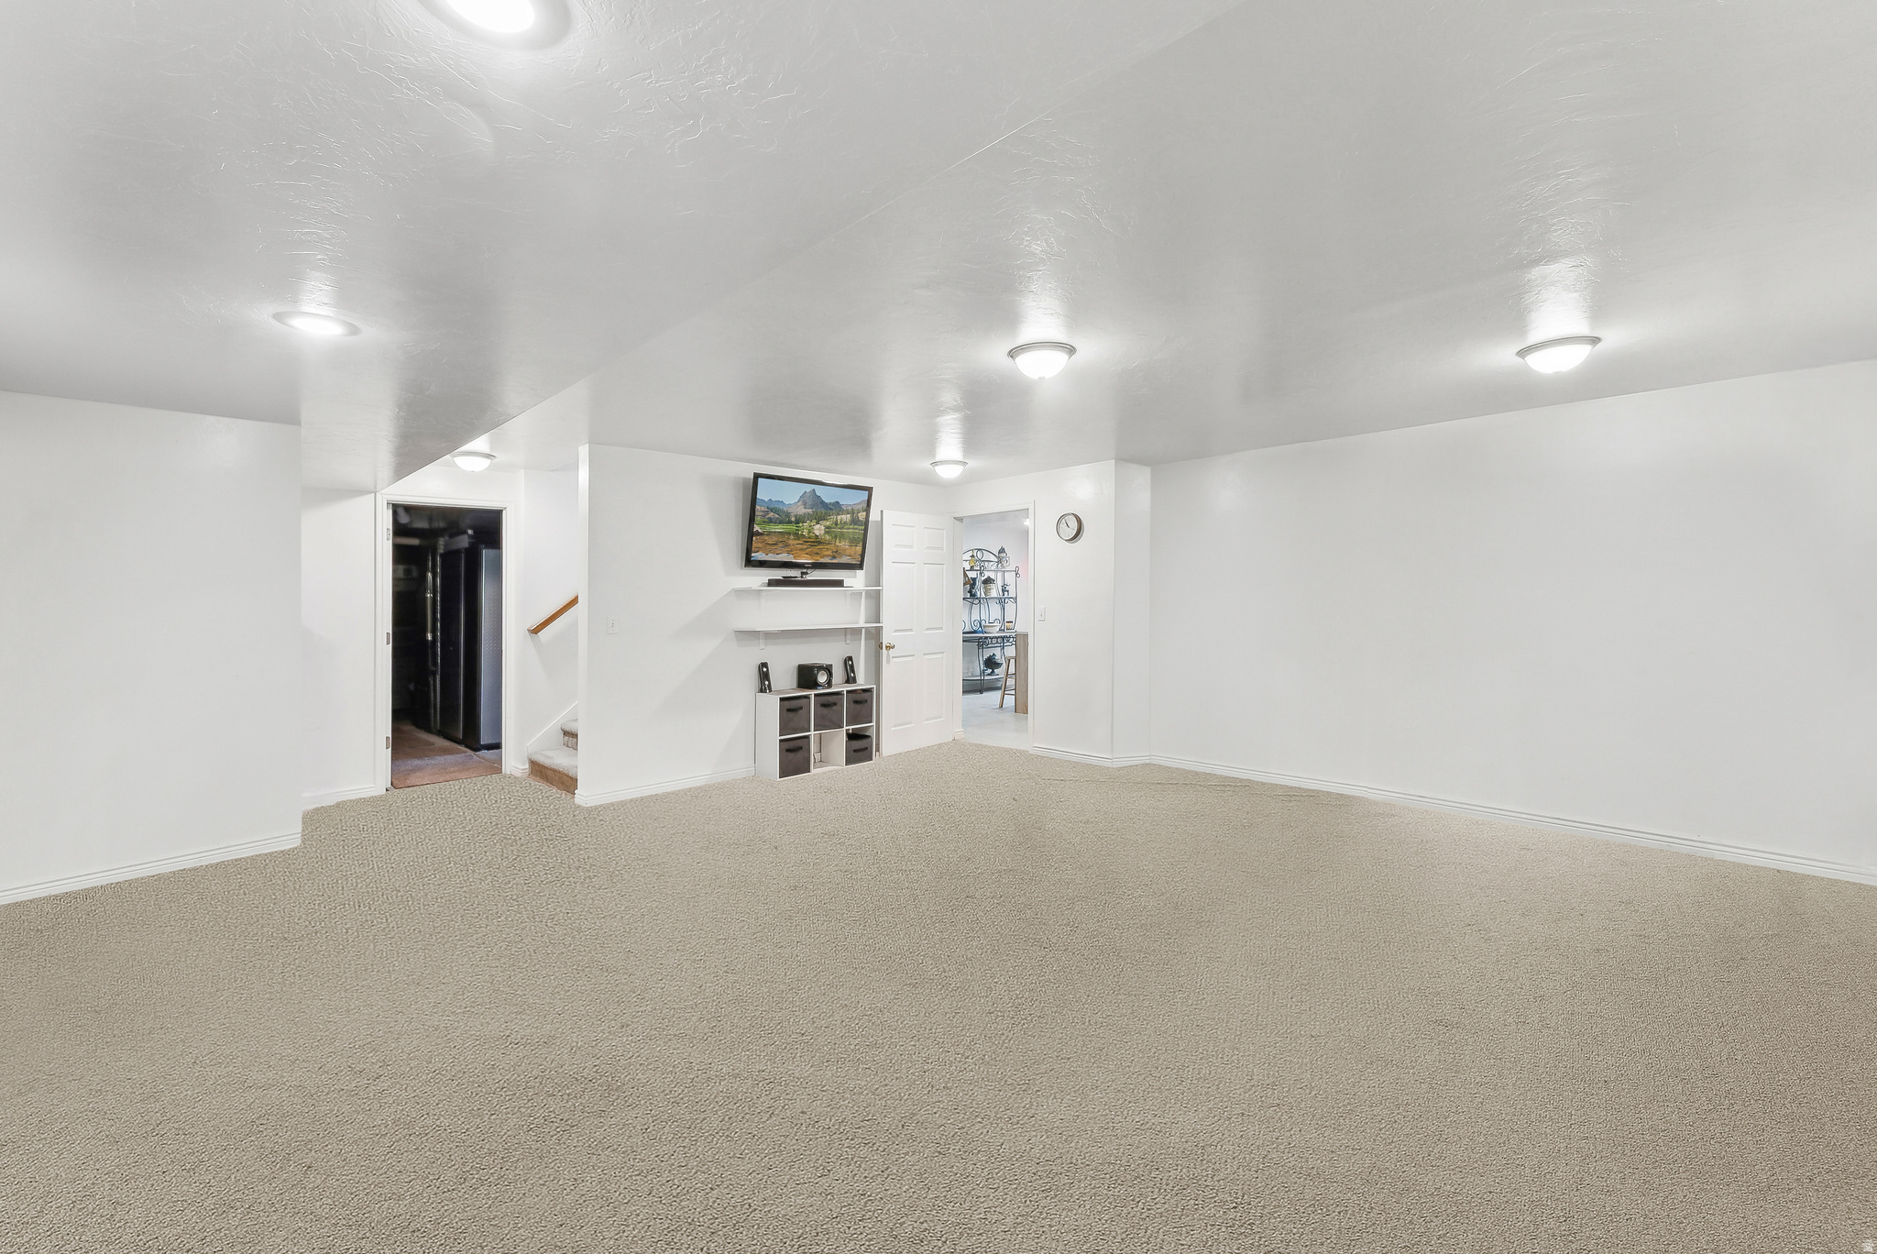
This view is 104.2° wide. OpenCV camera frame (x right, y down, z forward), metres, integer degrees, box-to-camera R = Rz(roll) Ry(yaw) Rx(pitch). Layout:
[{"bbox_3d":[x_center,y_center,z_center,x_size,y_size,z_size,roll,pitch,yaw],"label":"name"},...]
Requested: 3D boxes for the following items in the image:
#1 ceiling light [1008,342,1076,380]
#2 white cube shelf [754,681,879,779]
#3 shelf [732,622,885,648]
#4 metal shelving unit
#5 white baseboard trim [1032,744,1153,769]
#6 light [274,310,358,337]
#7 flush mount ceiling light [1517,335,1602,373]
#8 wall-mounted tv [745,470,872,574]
[{"bbox_3d":[0.440,-1.107,3.091,0.285,0.120,0.285,0,2,0],"label":"ceiling light"},{"bbox_3d":[-0.933,0.793,5.687,0.905,0.612,0.295,-2,3,-44],"label":"white cube shelf"},{"bbox_3d":[-0.956,0.072,5.662,1.210,0.175,0.285,-2,3,-44],"label":"shelf"},{"bbox_3d":[0.746,-0.092,10.350,0.880,1.970,0.420,-2,3,-44],"label":"metal shelving unit"},{"bbox_3d":[1.244,1.041,6.050,0.430,0.090,0.800,-2,3,-44],"label":"white baseboard trim"},{"bbox_3d":[-2.065,-0.997,2.423,0.215,0.035,0.215,0,2,0],"label":"light"},{"bbox_3d":[2.564,-1.103,3.018,0.285,0.120,0.285,0,2,0],"label":"flush mount ceiling light"},{"bbox_3d":[-0.974,-0.780,5.608,1.080,0.675,0.060,-1,12,-44],"label":"wall-mounted tv"}]

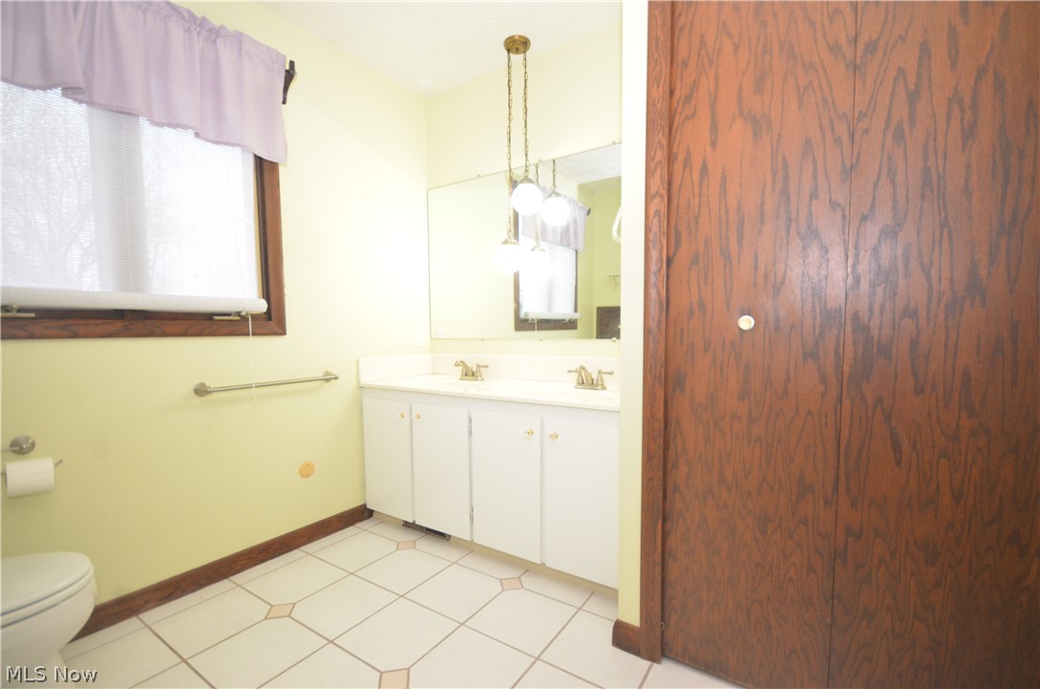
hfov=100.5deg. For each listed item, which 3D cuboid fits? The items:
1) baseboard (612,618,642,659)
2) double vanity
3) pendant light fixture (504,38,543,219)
[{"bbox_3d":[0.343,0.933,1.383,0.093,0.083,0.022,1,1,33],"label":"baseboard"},{"bbox_3d":[-0.079,0.585,2.180,1.505,0.697,0.528,1,1,33],"label":"double vanity"},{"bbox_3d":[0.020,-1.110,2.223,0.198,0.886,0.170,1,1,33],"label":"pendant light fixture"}]

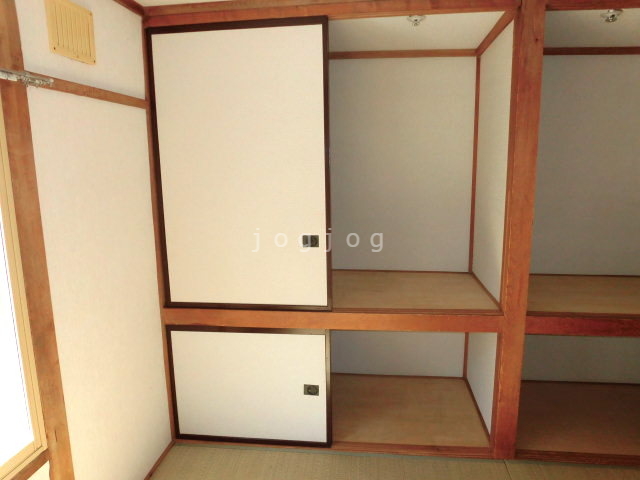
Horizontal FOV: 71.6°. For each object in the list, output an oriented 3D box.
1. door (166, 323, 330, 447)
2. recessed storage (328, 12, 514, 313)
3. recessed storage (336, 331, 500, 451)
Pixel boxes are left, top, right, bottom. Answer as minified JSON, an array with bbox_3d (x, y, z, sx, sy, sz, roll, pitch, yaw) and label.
[{"bbox_3d":[-0.376,0.780,2.380,0.870,0.655,0.030,0,9,7],"label":"door"},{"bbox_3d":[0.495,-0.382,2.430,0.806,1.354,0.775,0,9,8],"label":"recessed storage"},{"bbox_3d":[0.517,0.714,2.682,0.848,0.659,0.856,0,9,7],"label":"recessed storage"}]

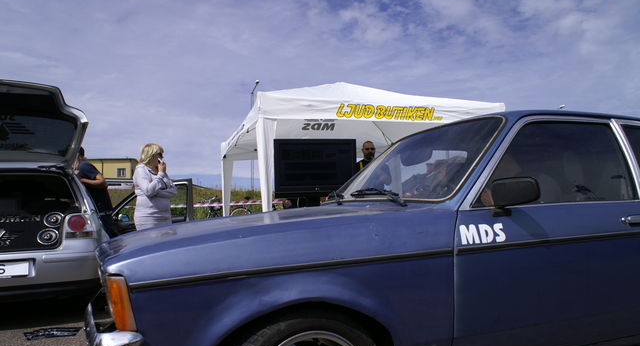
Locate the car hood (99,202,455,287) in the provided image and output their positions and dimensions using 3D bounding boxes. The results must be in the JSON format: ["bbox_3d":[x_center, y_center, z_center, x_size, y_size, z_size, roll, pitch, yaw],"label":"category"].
[{"bbox_3d":[-0.334,0.288,2.459,1.280,0.260,1.480,-2,-3,-20],"label":"car hood"}]

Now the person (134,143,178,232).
[{"bbox_3d":[-1.771,0.517,5.129,0.440,1.680,0.480,-3,-5,18],"label":"person"}]

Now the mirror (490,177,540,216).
[{"bbox_3d":[0.787,0.095,1.932,0.095,0.150,0.190,-2,-3,-20],"label":"mirror"}]

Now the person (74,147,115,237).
[{"bbox_3d":[-2.503,0.568,5.327,0.500,1.740,0.500,-3,-5,11],"label":"person"}]

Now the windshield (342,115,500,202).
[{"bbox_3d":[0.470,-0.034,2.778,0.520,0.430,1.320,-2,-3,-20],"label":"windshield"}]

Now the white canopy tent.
[{"bbox_3d":[0.289,-0.005,7.229,3.050,2.950,3.200,0,-5,-16],"label":"white canopy tent"}]

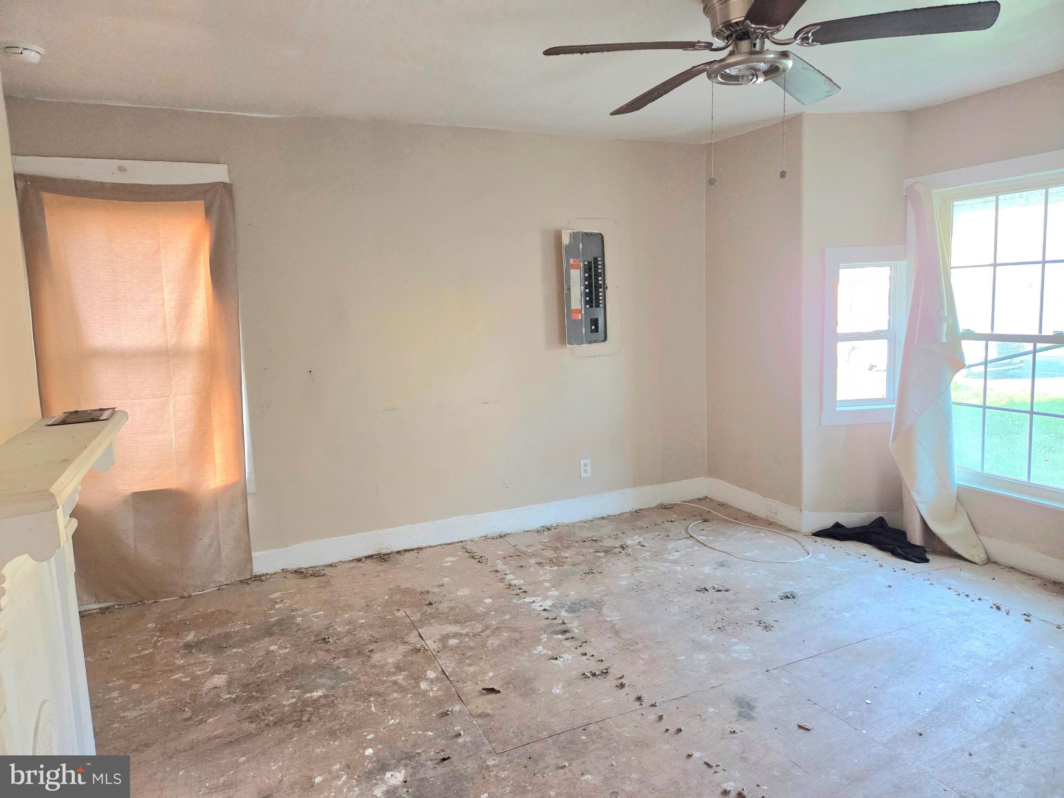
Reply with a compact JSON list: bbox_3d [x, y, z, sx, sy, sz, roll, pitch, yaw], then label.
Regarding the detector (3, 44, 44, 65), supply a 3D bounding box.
[{"bbox_3d":[-1.969,-1.337,2.743,0.137,0.042,0.137,-5,8,-23],"label":"detector"}]

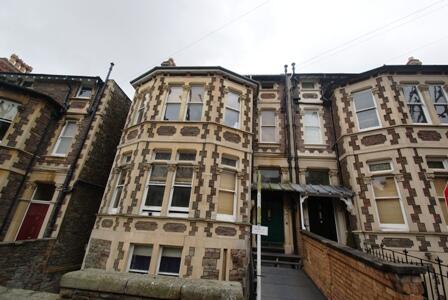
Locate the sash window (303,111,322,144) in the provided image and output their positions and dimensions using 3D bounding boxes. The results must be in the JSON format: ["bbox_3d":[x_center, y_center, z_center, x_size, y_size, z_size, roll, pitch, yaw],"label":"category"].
[{"bbox_3d":[4.434,-1.114,9.441,0.896,1.879,0.120,2,-21,6],"label":"sash window"}]

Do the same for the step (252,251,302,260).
[{"bbox_3d":[1.945,4.065,7.054,1.724,0.180,0.460,2,-21,6],"label":"step"}]

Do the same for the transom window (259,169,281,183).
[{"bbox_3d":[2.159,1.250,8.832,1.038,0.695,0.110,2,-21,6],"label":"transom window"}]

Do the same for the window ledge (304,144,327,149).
[{"bbox_3d":[4.333,-0.153,8.902,1.012,0.153,0.220,2,-21,6],"label":"window ledge"}]

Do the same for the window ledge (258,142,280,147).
[{"bbox_3d":[2.196,-0.228,9.132,1.062,0.153,0.220,2,-21,6],"label":"window ledge"}]

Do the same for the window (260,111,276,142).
[{"bbox_3d":[2.295,-1.189,9.672,0.835,1.879,0.120,2,-21,6],"label":"window"}]

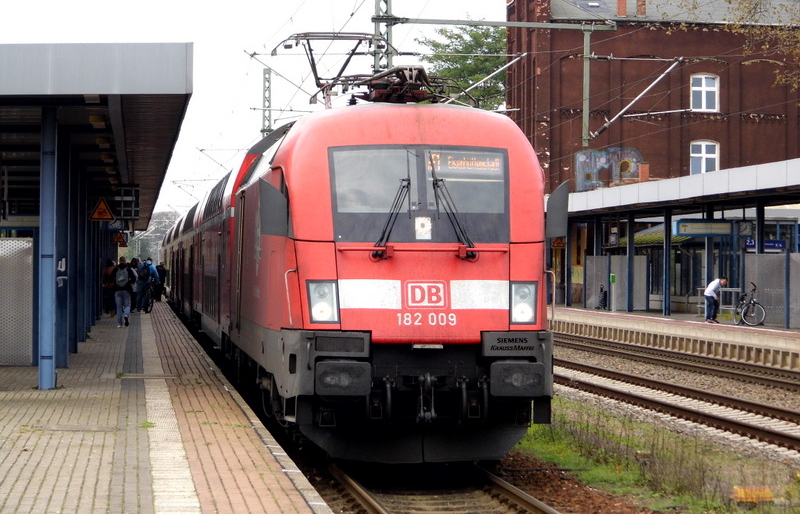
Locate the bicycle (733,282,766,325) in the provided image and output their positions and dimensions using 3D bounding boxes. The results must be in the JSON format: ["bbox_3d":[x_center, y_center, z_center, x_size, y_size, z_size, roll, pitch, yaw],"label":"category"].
[{"bbox_3d":[9.827,1.326,85.900,0.620,1.200,1.600,0,0,-16],"label":"bicycle"}]

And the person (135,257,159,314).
[{"bbox_3d":[-8.219,0.923,99.500,0.640,1.760,0.520,0,0,6],"label":"person"}]

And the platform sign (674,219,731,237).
[{"bbox_3d":[8.969,-0.841,90.000,1.680,0.520,0.550,0,0,-5],"label":"platform sign"}]

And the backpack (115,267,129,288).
[{"bbox_3d":[-7.046,0.520,77.400,0.310,0.480,0.200,0,0,-3],"label":"backpack"}]

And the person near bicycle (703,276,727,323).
[{"bbox_3d":[9.213,1.266,88.800,0.720,1.360,0.500,0,0,12],"label":"person near bicycle"}]

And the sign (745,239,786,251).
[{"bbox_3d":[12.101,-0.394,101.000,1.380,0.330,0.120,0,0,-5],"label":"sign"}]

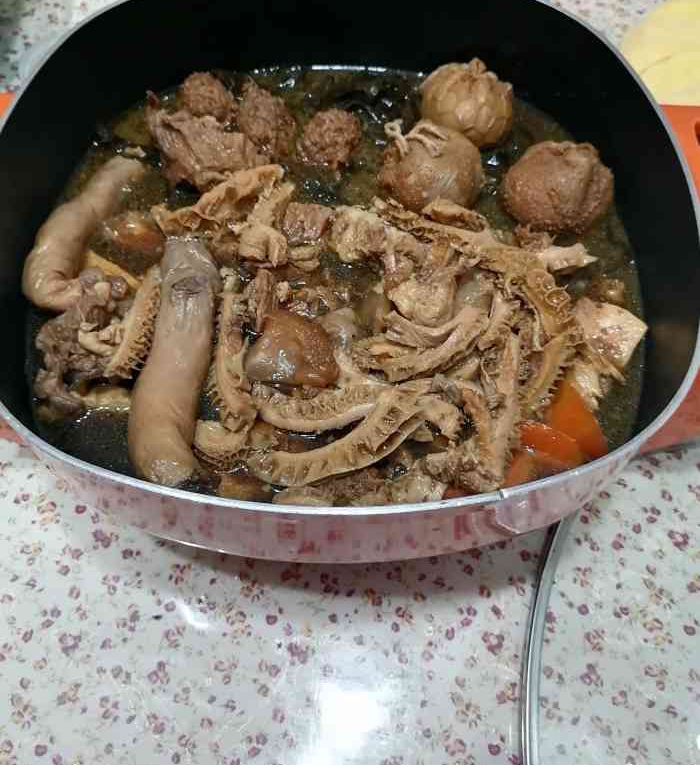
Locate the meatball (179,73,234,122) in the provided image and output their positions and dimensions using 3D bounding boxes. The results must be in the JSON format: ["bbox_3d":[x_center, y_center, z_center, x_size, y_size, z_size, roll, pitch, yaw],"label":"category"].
[{"bbox_3d":[-0.077,-0.153,0.393,0.029,0.028,0.029,1,59,0],"label":"meatball"}]

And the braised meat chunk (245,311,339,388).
[{"bbox_3d":[-0.024,-0.013,0.304,0.040,0.025,0.032,0,58,-1],"label":"braised meat chunk"}]

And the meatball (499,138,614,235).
[{"bbox_3d":[0.103,-0.094,0.359,0.054,0.048,0.052,1,59,0],"label":"meatball"}]

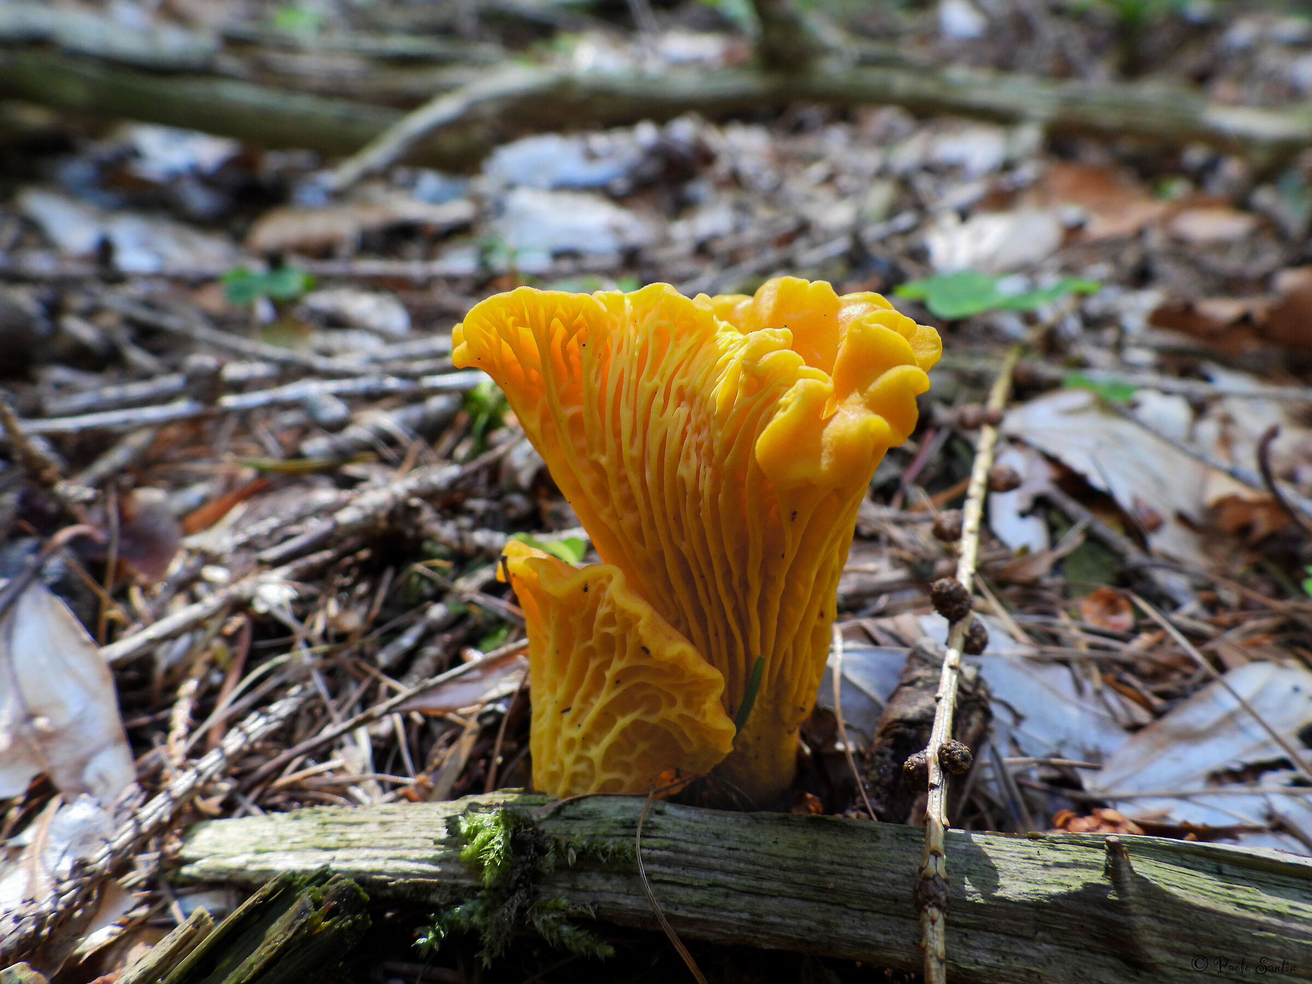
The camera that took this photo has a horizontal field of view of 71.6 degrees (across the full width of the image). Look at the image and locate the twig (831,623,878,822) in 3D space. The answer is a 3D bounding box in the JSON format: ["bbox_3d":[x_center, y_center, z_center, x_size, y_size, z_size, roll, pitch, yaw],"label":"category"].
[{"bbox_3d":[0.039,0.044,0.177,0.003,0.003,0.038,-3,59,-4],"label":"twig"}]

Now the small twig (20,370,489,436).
[{"bbox_3d":[-0.125,-0.029,0.289,0.141,0.007,0.011,-7,34,-9],"label":"small twig"}]

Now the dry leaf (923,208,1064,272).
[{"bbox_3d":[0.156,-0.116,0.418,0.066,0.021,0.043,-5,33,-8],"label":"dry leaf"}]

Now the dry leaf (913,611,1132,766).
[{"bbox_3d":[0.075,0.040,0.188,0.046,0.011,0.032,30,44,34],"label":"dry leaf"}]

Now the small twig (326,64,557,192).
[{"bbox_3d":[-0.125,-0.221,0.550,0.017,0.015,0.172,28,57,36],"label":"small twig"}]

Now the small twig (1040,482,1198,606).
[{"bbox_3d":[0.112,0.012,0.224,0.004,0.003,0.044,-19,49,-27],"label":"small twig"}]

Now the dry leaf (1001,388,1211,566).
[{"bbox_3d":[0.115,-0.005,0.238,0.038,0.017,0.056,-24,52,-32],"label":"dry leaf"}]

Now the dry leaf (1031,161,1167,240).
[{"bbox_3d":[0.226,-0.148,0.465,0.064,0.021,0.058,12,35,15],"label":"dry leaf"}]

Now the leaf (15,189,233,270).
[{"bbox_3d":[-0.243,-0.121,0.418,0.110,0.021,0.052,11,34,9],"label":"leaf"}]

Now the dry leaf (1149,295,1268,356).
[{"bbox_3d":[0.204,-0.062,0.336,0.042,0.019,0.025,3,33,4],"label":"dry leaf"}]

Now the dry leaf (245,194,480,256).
[{"bbox_3d":[-0.140,-0.127,0.433,0.105,0.023,0.038,-4,33,-7],"label":"dry leaf"}]

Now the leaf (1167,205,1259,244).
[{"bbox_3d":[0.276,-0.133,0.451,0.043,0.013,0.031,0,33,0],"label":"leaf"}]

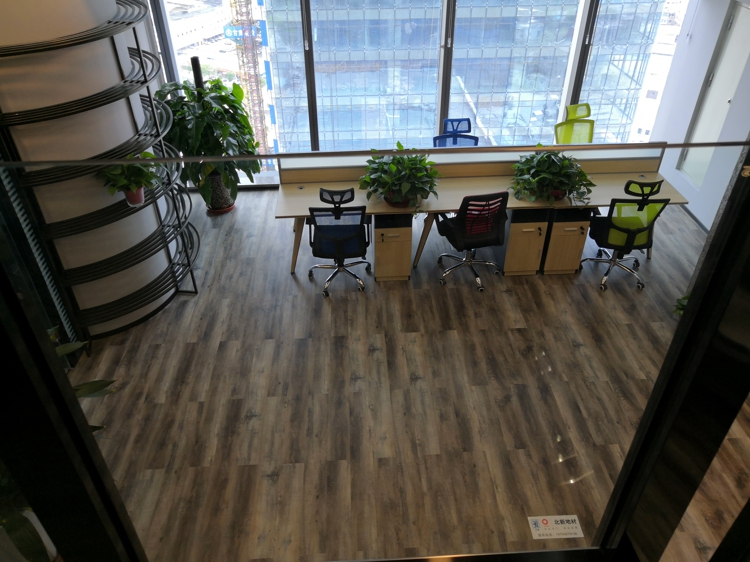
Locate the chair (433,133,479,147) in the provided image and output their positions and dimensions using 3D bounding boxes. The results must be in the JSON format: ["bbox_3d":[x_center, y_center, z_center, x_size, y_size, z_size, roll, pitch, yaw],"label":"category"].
[{"bbox_3d":[0.827,-1.022,5.928,0.620,1.090,0.620,-2,37,-2],"label":"chair"}]

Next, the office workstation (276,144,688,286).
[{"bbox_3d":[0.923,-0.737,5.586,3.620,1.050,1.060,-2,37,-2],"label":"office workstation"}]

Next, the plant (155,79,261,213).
[{"bbox_3d":[-1.699,-1.392,6.121,1.000,1.480,0.920,-2,37,-2],"label":"plant"}]

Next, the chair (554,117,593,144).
[{"bbox_3d":[2.246,-1.286,6.257,0.620,1.090,0.620,-14,39,-17],"label":"chair"}]

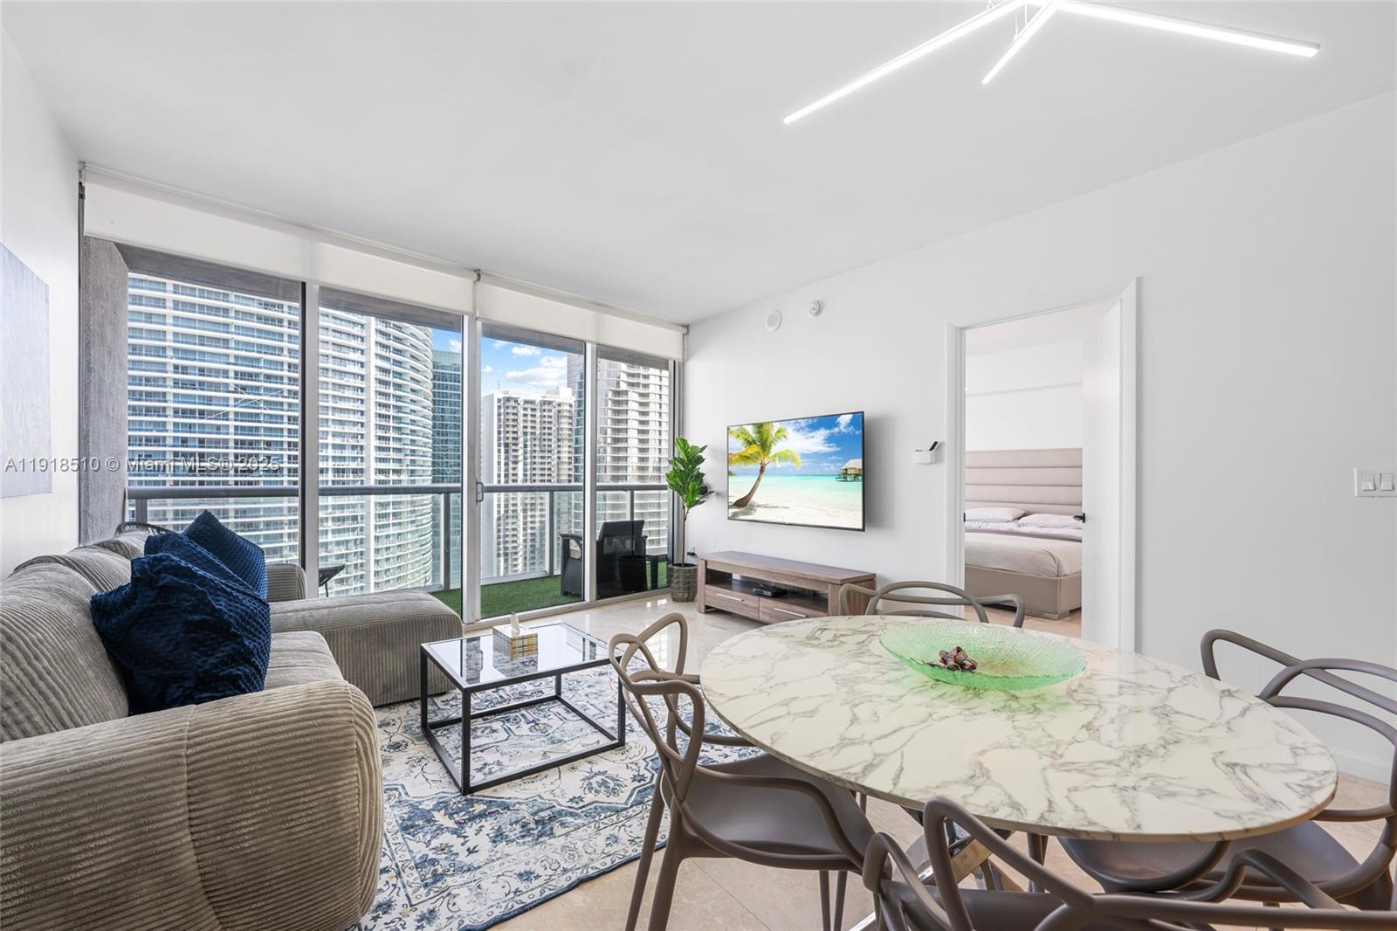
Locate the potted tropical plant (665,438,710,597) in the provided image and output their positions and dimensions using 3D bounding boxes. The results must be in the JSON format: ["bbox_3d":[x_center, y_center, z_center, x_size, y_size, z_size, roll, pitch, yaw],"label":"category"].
[{"bbox_3d":[-0.124,0.507,5.153,0.420,1.560,0.420,0,-1,0],"label":"potted tropical plant"}]

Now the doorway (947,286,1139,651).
[{"bbox_3d":[1.925,0.165,3.125,0.150,2.190,0.970,1,-1,-40],"label":"doorway"}]

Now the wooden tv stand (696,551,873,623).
[{"bbox_3d":[0.631,1.029,4.311,0.420,0.485,1.460,1,-1,-42],"label":"wooden tv stand"}]

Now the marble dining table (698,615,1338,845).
[{"bbox_3d":[0.554,0.837,1.173,1.100,0.750,1.100,1,-1,-40],"label":"marble dining table"}]

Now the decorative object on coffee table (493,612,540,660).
[{"bbox_3d":[-0.797,0.739,2.371,0.110,0.155,0.170,1,-1,-40],"label":"decorative object on coffee table"}]

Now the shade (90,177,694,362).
[{"bbox_3d":[-1.624,-1.280,4.104,4.030,0.370,0.100,1,-1,-43],"label":"shade"}]

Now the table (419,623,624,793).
[{"bbox_3d":[-0.799,1.015,2.437,0.660,0.400,0.660,1,-1,-36],"label":"table"}]

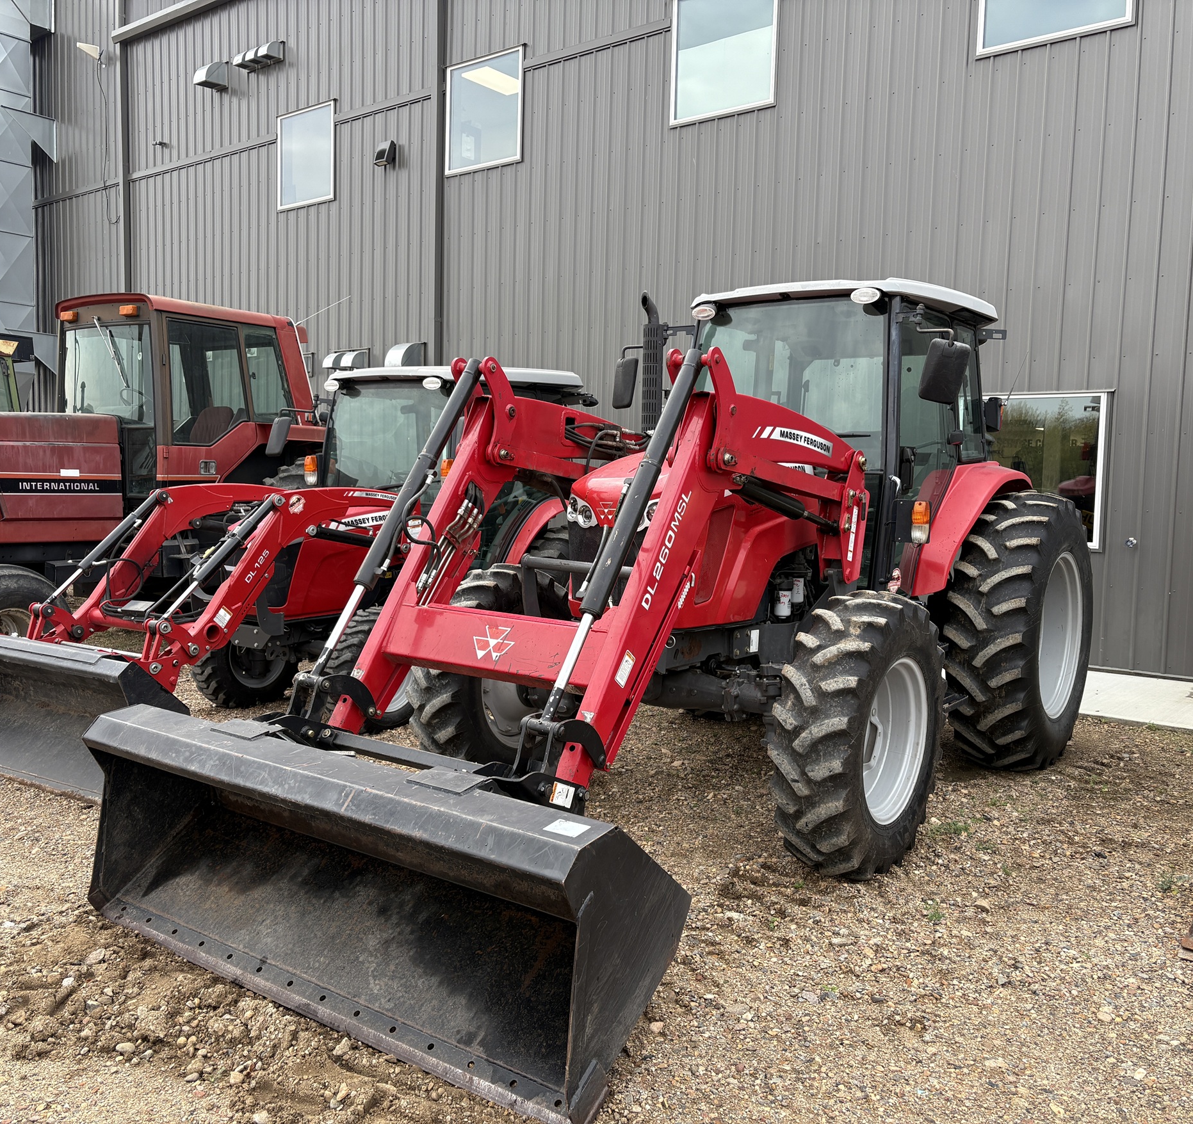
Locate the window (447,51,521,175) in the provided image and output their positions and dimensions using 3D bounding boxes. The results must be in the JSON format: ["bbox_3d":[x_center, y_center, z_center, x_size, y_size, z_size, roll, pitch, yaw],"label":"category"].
[{"bbox_3d":[-1.315,-5.254,13.203,1.240,1.270,0.120,5,6,39],"label":"window"}]

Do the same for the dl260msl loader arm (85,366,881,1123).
[{"bbox_3d":[-0.053,0.223,4.559,2.167,2.115,2.945,5,6,36],"label":"dl260msl loader arm"}]

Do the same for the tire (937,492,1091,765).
[{"bbox_3d":[2.397,0.381,6.305,0.424,1.527,1.546,5,6,36],"label":"tire"}]

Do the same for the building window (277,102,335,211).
[{"bbox_3d":[-3.946,-5.502,15.345,1.245,1.270,0.120,5,6,39],"label":"building window"}]

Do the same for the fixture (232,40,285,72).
[{"bbox_3d":[-4.735,-7.082,15.742,0.870,0.260,0.280,5,6,39],"label":"fixture"}]

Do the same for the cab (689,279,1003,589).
[{"bbox_3d":[1.360,-0.678,6.384,1.281,1.625,1.556,5,6,36],"label":"cab"}]

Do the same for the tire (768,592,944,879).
[{"bbox_3d":[1.089,0.693,4.545,0.325,1.123,1.143,5,6,36],"label":"tire"}]

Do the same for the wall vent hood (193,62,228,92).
[{"bbox_3d":[-5.620,-7.106,16.414,0.350,0.360,0.360,5,6,39],"label":"wall vent hood"}]

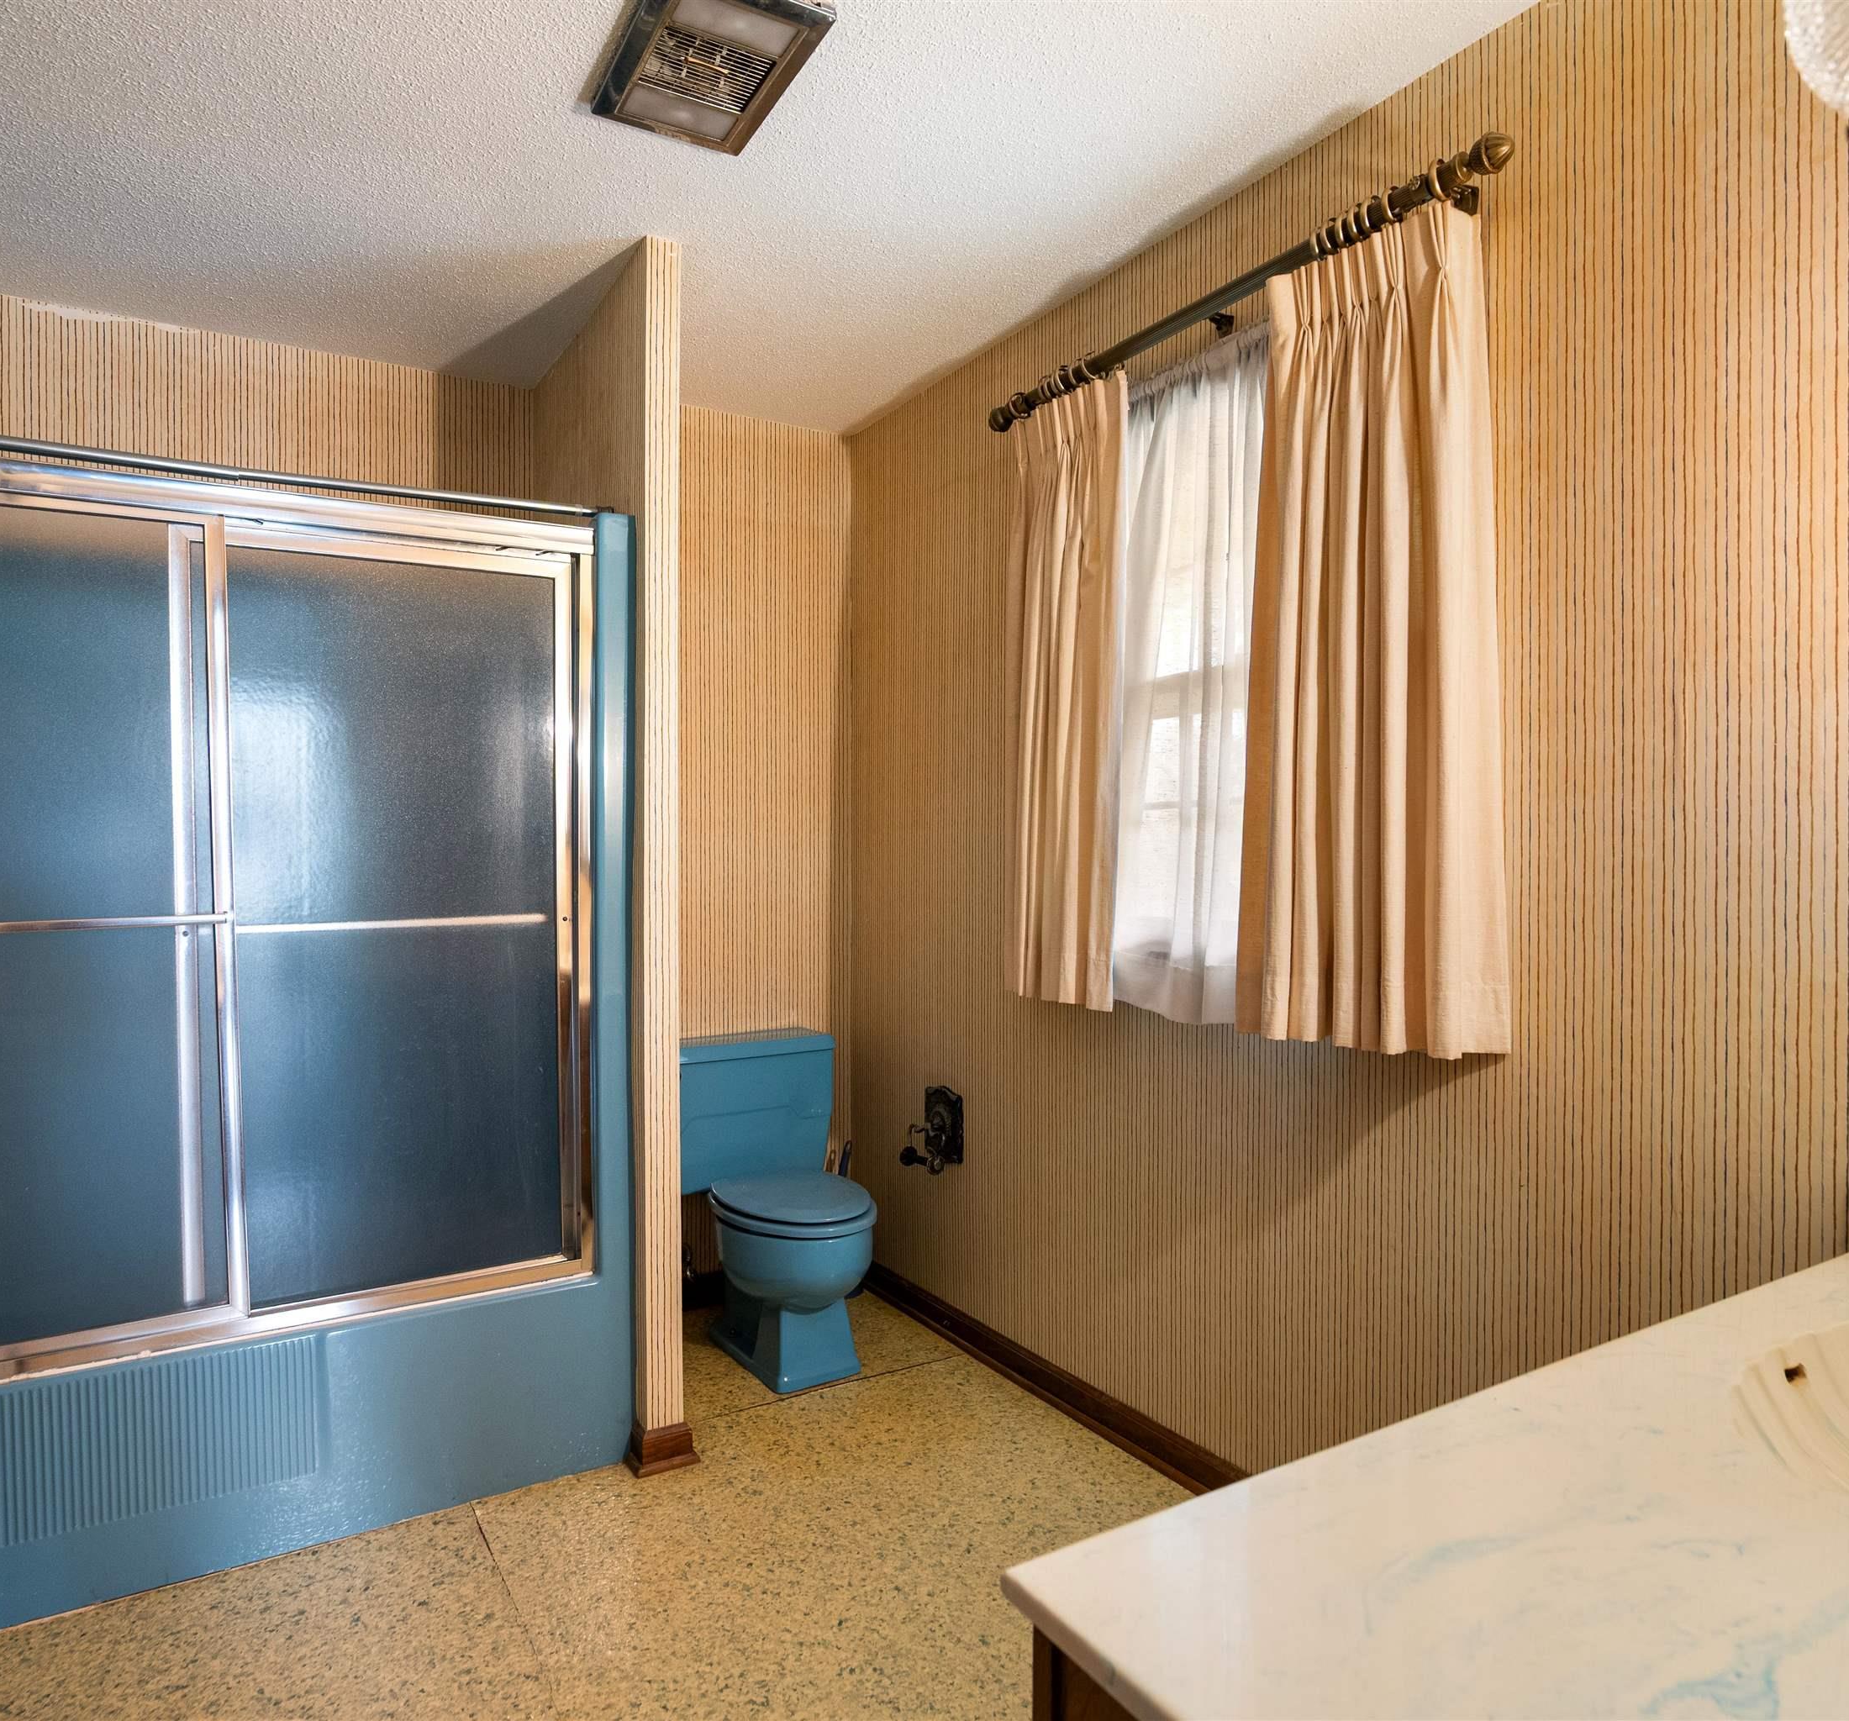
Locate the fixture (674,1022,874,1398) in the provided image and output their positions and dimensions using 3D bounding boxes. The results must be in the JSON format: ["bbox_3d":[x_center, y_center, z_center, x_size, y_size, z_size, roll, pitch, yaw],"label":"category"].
[{"bbox_3d":[-0.387,0.852,2.879,0.495,0.725,0.690,0,-1,-31],"label":"fixture"}]

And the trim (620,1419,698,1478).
[{"bbox_3d":[-0.535,1.169,2.320,0.115,0.082,0.093,0,-1,-31],"label":"trim"}]

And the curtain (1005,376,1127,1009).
[{"bbox_3d":[0.317,-0.332,2.424,0.113,1.260,0.370,0,-1,-31],"label":"curtain"}]

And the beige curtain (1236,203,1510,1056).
[{"bbox_3d":[0.685,-0.335,1.820,0.113,1.245,0.425,0,-1,-31],"label":"beige curtain"}]

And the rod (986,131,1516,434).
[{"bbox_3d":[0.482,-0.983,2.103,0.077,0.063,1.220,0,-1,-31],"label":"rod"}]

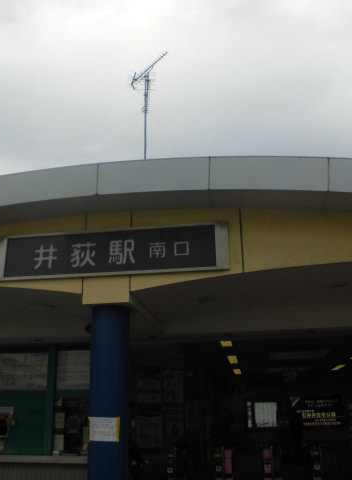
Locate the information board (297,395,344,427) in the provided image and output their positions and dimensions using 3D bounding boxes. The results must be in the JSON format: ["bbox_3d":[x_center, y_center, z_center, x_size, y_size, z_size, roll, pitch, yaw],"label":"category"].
[{"bbox_3d":[4.508,5.369,15.048,1.500,0.910,0.100,-4,-20,8],"label":"information board"}]

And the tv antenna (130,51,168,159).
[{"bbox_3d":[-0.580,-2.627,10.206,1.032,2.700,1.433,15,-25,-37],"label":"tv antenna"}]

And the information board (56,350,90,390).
[{"bbox_3d":[-1.883,2.517,9.316,0.870,0.730,0.060,-4,-20,8],"label":"information board"}]

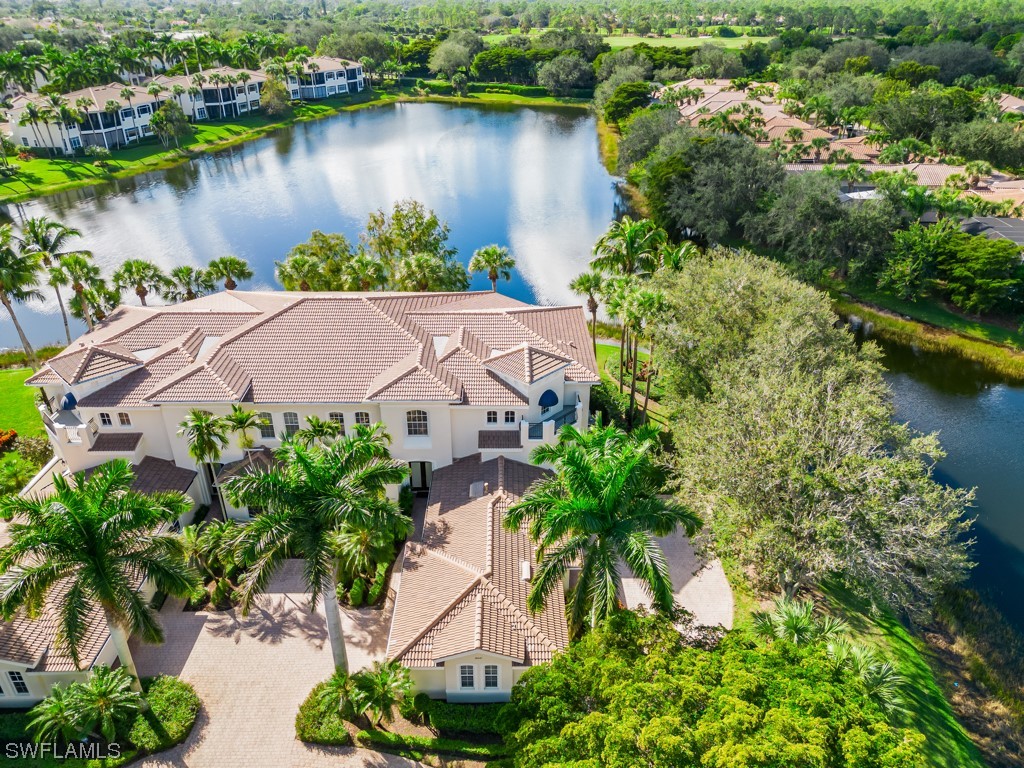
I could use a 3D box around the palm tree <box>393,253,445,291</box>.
[{"bbox_3d":[-7.426,-6.224,58.929,4.190,9.760,4.190,0,30,0],"label":"palm tree"}]

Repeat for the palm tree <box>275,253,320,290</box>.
[{"bbox_3d":[-19.135,-6.725,64.076,3.986,9.767,3.986,0,29,0],"label":"palm tree"}]

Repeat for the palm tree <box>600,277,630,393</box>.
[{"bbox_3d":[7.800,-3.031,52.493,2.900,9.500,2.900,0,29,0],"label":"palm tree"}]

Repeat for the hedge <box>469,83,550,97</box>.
[{"bbox_3d":[-1.000,-91.304,221.119,25.500,2.400,2.000,9,30,16],"label":"hedge"}]

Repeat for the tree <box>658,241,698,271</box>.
[{"bbox_3d":[13.416,-6.506,58.382,4.600,10.920,4.600,0,30,0],"label":"tree"}]

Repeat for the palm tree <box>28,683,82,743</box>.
[{"bbox_3d":[-19.683,15.022,31.092,2.392,2.890,2.392,0,29,0],"label":"palm tree"}]

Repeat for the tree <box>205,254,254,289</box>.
[{"bbox_3d":[-22.000,-5.541,57.390,3.600,9.200,3.600,0,29,0],"label":"tree"}]

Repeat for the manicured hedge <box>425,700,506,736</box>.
[{"bbox_3d":[-2.048,15.320,32.672,3.688,0.847,1.096,0,29,0],"label":"manicured hedge"}]

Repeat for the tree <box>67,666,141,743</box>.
[{"bbox_3d":[-17.277,13.915,30.366,3.000,2.900,3.000,0,30,0],"label":"tree"}]

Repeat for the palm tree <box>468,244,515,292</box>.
[{"bbox_3d":[-1.844,-7.369,64.633,3.986,10.664,3.986,0,29,0],"label":"palm tree"}]

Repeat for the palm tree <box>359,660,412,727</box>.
[{"bbox_3d":[-5.300,13.260,29.662,2.250,2.850,2.200,0,29,0],"label":"palm tree"}]

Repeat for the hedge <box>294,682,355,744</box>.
[{"bbox_3d":[-8.000,14.023,30.194,2.400,1.000,2.300,0,29,0],"label":"hedge"}]

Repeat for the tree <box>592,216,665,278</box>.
[{"bbox_3d":[8.928,-6.905,56.785,5.500,13.170,5.500,0,30,0],"label":"tree"}]

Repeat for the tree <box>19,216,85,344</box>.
[{"bbox_3d":[-35.878,-7.250,57.482,5.300,12.800,5.300,0,30,0],"label":"tree"}]

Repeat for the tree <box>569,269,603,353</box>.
[{"bbox_3d":[6.478,-5.264,61.807,3.189,9.269,3.090,0,29,0],"label":"tree"}]

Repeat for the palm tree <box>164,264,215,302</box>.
[{"bbox_3d":[-25.400,-5.234,57.558,3.700,8.500,3.700,0,29,0],"label":"palm tree"}]

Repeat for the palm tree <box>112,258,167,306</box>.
[{"bbox_3d":[-30.281,-6.051,59.073,4.460,9.180,4.460,0,30,0],"label":"palm tree"}]

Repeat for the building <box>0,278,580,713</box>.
[{"bbox_3d":[-12.607,2.427,45.796,36.277,11.062,34.084,0,29,0],"label":"building"}]

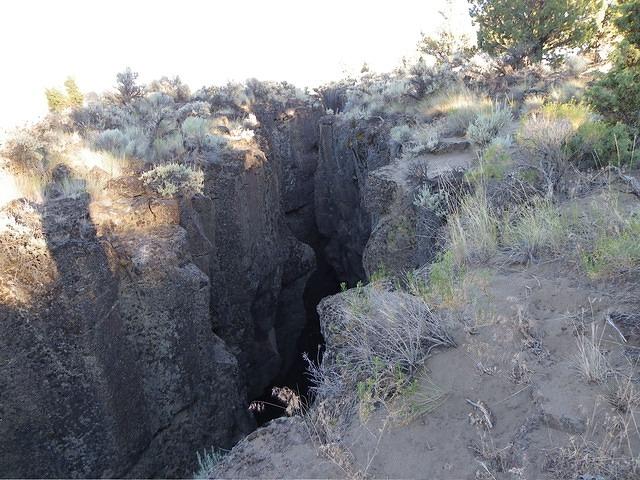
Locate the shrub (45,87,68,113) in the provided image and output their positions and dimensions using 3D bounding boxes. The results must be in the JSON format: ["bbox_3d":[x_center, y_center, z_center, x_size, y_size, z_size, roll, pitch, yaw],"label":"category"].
[{"bbox_3d":[-9.319,-4.933,17.000,0.849,0.850,0.850,-11,19,-26],"label":"shrub"}]

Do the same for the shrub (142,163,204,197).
[{"bbox_3d":[-2.179,-0.894,7.100,0.945,0.460,0.750,-7,18,-16],"label":"shrub"}]

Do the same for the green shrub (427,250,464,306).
[{"bbox_3d":[0.940,0.288,3.600,0.285,0.370,0.280,3,18,15],"label":"green shrub"}]

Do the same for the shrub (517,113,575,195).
[{"bbox_3d":[2.815,-1.055,6.000,0.724,0.950,0.700,6,19,24],"label":"shrub"}]

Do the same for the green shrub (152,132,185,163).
[{"bbox_3d":[-2.963,-1.809,9.400,0.626,0.550,0.580,-7,18,-16],"label":"green shrub"}]

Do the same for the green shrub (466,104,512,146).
[{"bbox_3d":[3.244,-2.191,9.200,0.880,0.780,0.800,4,18,18],"label":"green shrub"}]

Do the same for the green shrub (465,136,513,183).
[{"bbox_3d":[2.384,-1.139,6.800,0.679,0.600,0.580,4,18,19],"label":"green shrub"}]

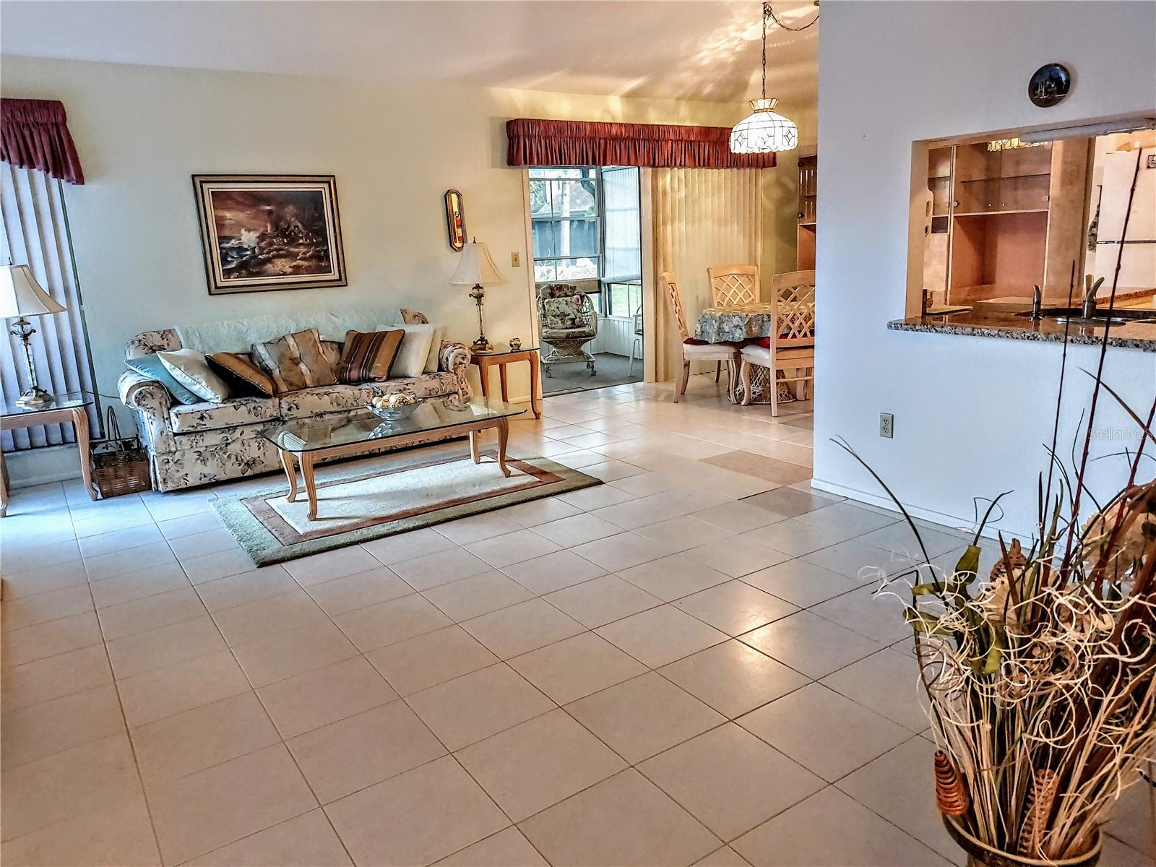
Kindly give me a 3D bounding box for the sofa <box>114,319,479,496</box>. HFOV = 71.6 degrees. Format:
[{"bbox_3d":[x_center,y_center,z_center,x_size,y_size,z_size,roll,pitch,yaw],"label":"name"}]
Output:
[{"bbox_3d":[-1.803,-0.296,5.212,2.056,0.843,0.883,-11,16,-33],"label":"sofa"}]

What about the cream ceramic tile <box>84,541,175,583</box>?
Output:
[{"bbox_3d":[-1.974,0.561,3.552,0.335,0.010,0.335,-11,16,-33],"label":"cream ceramic tile"}]

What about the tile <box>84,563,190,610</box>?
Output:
[{"bbox_3d":[-1.801,0.624,3.305,0.336,0.010,0.336,-11,16,-33],"label":"tile"}]

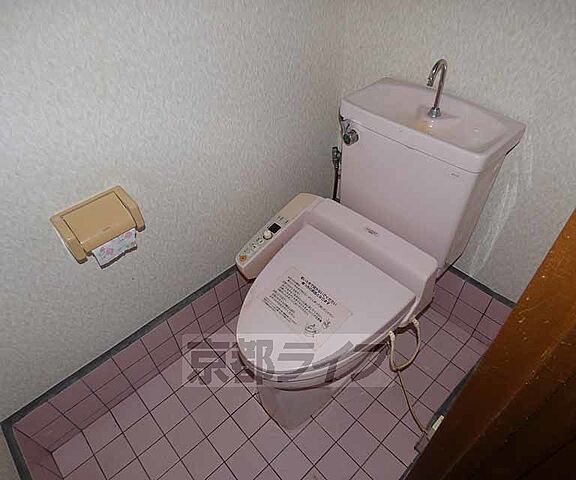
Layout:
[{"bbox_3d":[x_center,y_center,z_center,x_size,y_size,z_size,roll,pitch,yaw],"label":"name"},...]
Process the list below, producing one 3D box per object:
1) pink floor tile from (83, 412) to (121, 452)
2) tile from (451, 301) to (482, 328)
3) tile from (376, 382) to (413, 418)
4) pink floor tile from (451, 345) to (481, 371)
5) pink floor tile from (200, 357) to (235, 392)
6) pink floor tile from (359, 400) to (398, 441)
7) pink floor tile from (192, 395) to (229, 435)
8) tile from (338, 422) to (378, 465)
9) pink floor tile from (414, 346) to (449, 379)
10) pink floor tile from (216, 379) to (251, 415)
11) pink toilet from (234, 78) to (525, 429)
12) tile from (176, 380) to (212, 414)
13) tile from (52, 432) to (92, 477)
[{"bbox_3d":[-0.616,0.641,1.154,0.098,0.010,0.098,-34,52,-28],"label":"pink floor tile"},{"bbox_3d":[0.681,0.283,1.315,0.010,0.097,0.097,-33,50,-27],"label":"tile"},{"bbox_3d":[0.369,0.542,1.177,0.098,0.010,0.098,-34,52,-28],"label":"tile"},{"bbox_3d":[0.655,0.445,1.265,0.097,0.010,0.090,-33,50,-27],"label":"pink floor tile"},{"bbox_3d":[-0.256,0.492,1.261,0.098,0.010,0.098,-34,52,-28],"label":"pink floor tile"},{"bbox_3d":[0.299,0.599,1.146,0.098,0.010,0.098,-34,52,-28],"label":"pink floor tile"},{"bbox_3d":[-0.264,0.598,1.178,0.098,0.010,0.098,-34,52,-28],"label":"pink floor tile"},{"bbox_3d":[0.230,0.654,1.112,0.098,0.010,0.100,-34,50,-28],"label":"tile"},{"bbox_3d":[0.524,0.459,1.301,0.098,0.010,0.100,-34,50,-28],"label":"pink floor tile"},{"bbox_3d":[-0.189,0.541,1.207,0.098,0.010,0.098,-34,52,-28],"label":"pink floor tile"},{"bbox_3d":[0.146,0.065,1.080,0.795,0.825,0.530,-34,52,-28],"label":"pink toilet"},{"bbox_3d":[-0.329,0.539,1.217,0.098,0.010,0.098,-34,52,-28],"label":"tile"},{"bbox_3d":[-0.699,0.705,1.135,0.098,0.010,0.100,-34,50,-28],"label":"tile"}]

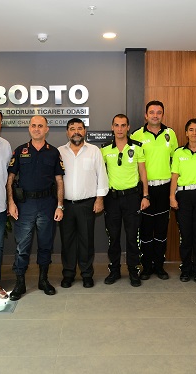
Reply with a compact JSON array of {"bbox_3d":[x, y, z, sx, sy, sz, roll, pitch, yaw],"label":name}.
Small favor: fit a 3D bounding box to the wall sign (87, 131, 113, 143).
[{"bbox_3d":[0.038,-0.595,4.441,0.330,0.122,0.018,0,5,-1],"label":"wall sign"}]

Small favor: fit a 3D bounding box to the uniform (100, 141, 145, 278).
[{"bbox_3d":[0.268,0.214,3.858,0.480,1.420,0.280,0,5,7],"label":"uniform"}]

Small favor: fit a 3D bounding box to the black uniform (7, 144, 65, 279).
[{"bbox_3d":[-0.614,0.202,3.652,0.540,1.310,0.300,-1,5,-11],"label":"black uniform"}]

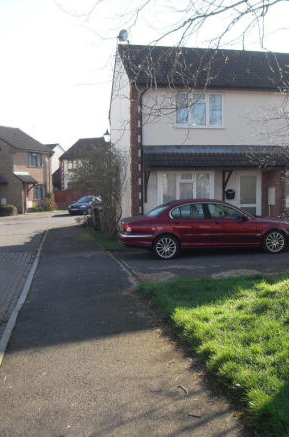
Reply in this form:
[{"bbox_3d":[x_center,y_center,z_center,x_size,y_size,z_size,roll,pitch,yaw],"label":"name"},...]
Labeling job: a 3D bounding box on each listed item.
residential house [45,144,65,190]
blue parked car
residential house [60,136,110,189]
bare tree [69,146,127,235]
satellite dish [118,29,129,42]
[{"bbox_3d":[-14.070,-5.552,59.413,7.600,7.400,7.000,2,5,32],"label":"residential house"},{"bbox_3d":[-4.261,-1.110,38.615,1.720,1.430,4.150,1,5,27],"label":"blue parked car"},{"bbox_3d":[-4.119,-4.985,49.982,7.000,7.400,7.200,1,4,26],"label":"residential house"},{"bbox_3d":[-1.760,-1.034,17.770,2.100,3.200,1.900,-1,4,0],"label":"bare tree"},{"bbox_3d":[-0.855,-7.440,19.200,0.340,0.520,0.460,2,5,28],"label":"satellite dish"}]

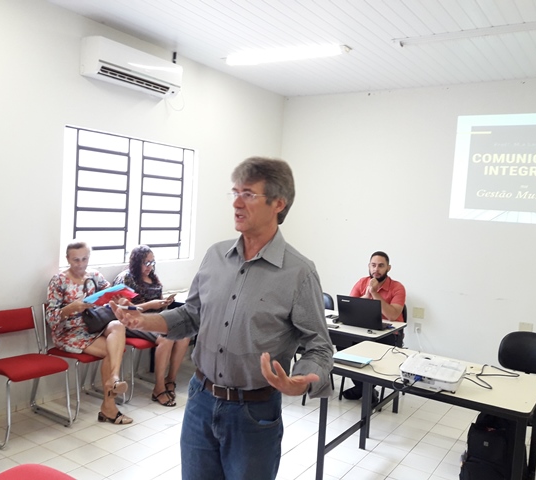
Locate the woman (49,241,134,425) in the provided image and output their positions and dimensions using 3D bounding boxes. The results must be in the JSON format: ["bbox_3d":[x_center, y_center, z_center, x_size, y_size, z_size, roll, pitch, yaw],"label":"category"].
[{"bbox_3d":[-1.261,0.643,3.685,0.740,1.250,0.540,6,4,39],"label":"woman"}]

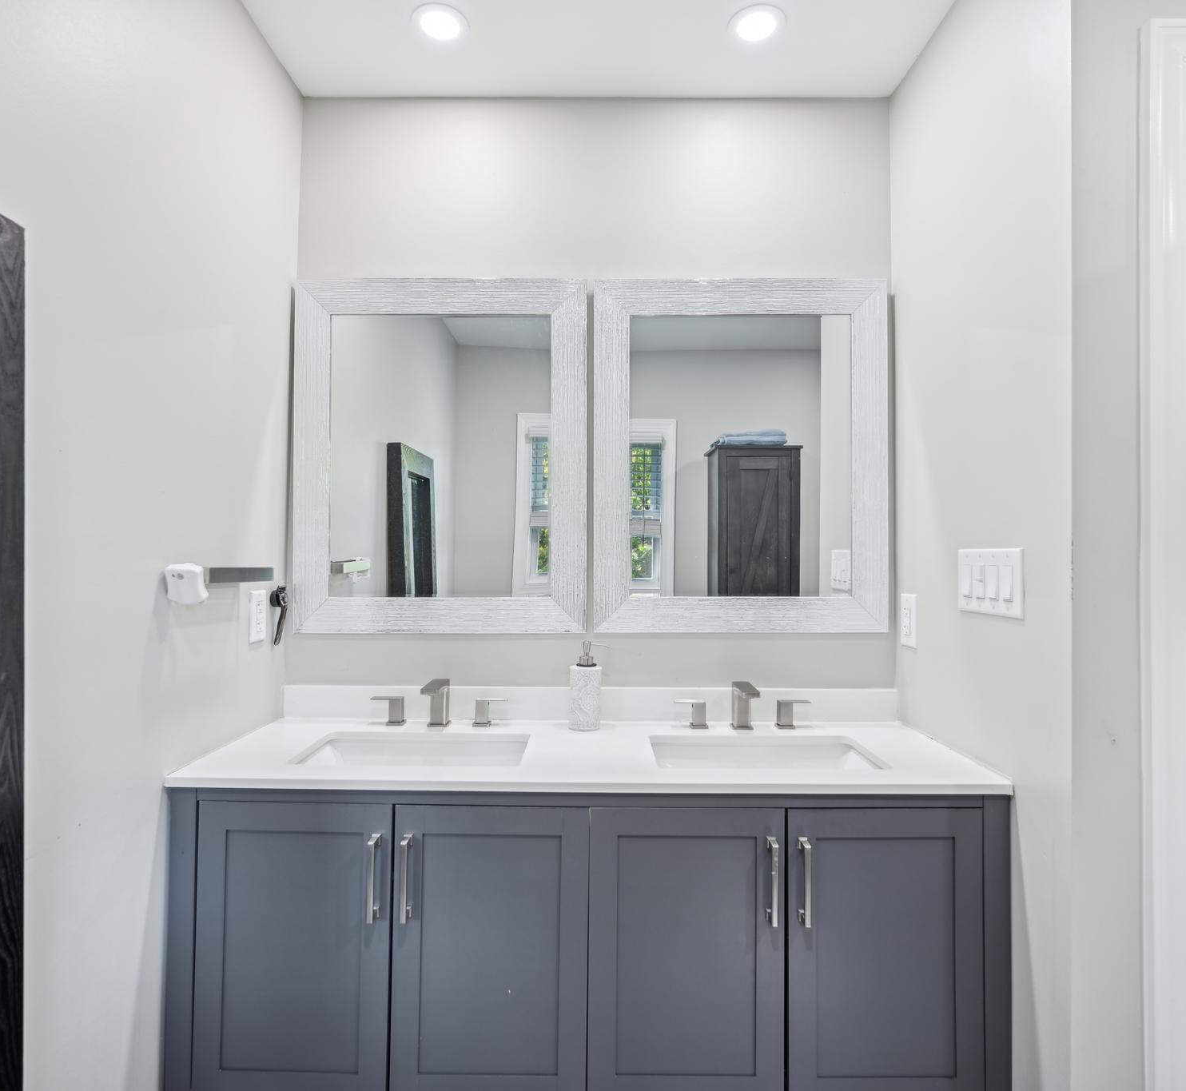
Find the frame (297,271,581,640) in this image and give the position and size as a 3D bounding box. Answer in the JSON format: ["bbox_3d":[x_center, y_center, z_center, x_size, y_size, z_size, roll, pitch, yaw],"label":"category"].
[{"bbox_3d":[-0.374,-0.221,1.795,0.716,0.870,0.028,0,-1,0],"label":"frame"}]

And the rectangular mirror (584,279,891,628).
[{"bbox_3d":[0.364,-0.221,1.795,0.718,0.868,0.028,0,-1,0],"label":"rectangular mirror"}]

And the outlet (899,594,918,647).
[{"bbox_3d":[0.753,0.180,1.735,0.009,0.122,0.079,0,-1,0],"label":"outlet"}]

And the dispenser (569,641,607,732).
[{"bbox_3d":[-0.008,0.327,1.715,0.094,0.205,0.075,0,-1,10],"label":"dispenser"}]

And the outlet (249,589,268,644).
[{"bbox_3d":[-0.764,0.163,1.668,0.009,0.119,0.078,0,-1,0],"label":"outlet"}]

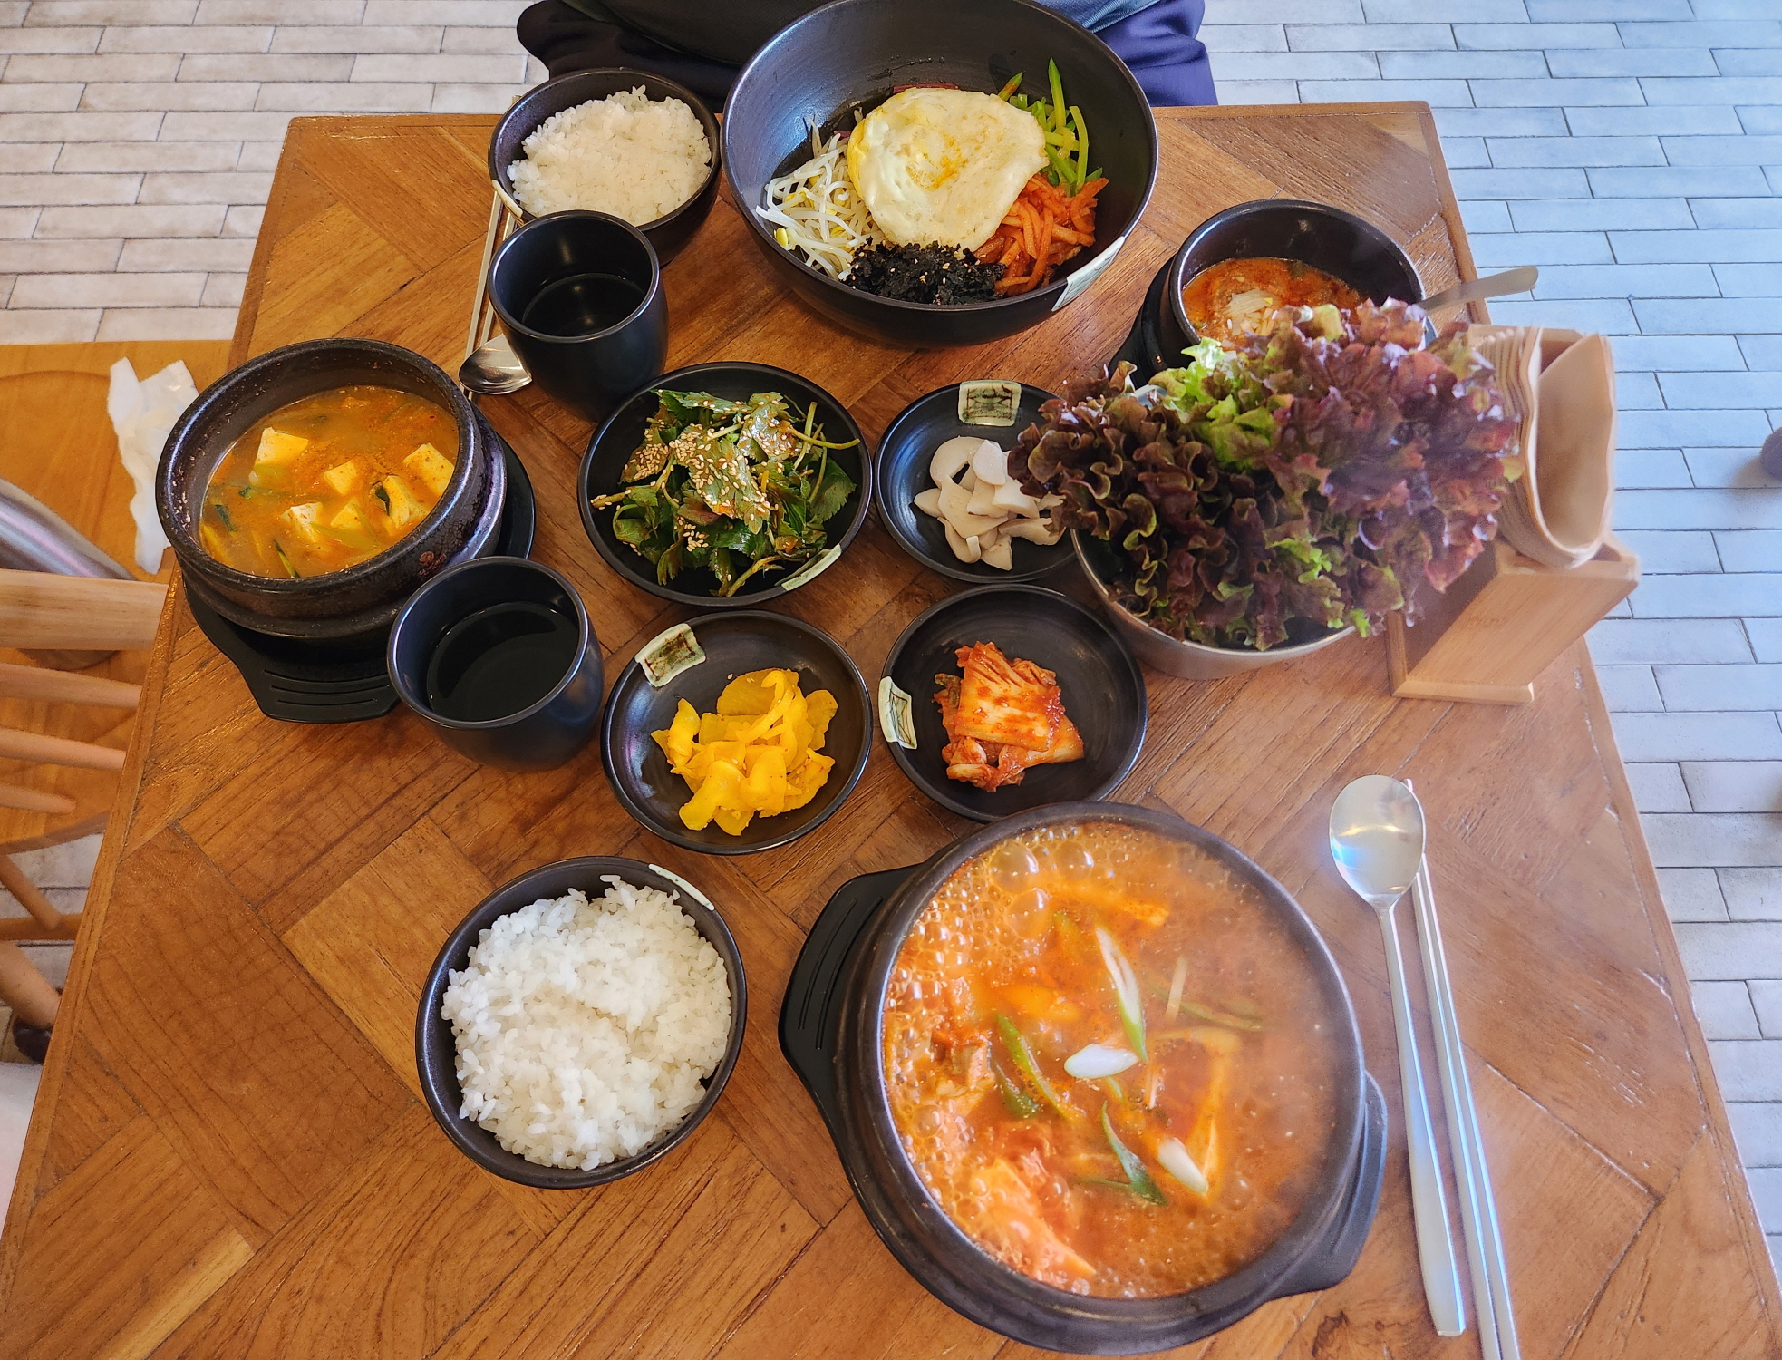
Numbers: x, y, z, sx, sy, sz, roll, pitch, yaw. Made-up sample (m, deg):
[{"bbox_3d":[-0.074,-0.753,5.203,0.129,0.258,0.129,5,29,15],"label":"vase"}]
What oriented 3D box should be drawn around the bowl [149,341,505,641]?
[{"bbox_3d":[-0.232,-0.075,0.517,0.136,0.064,0.136,0,66,0],"label":"bowl"}]

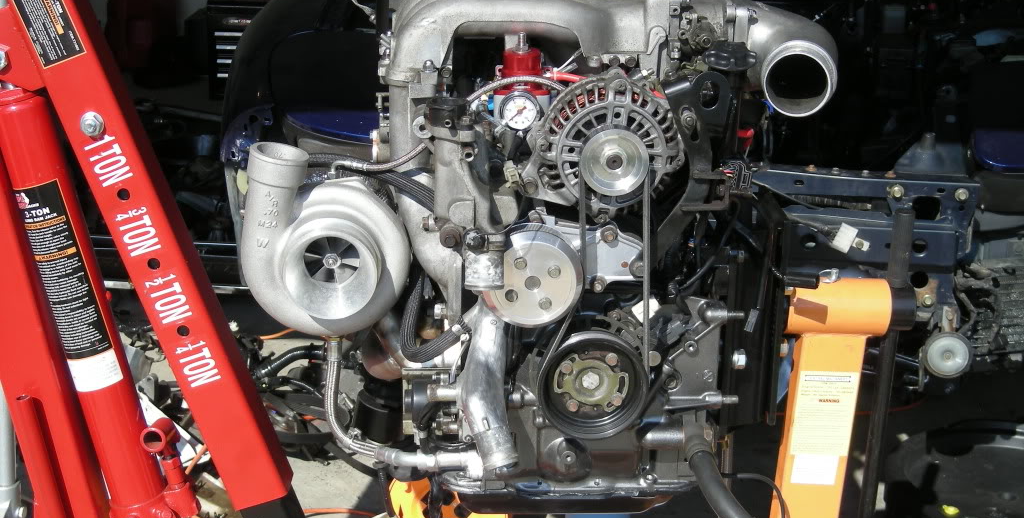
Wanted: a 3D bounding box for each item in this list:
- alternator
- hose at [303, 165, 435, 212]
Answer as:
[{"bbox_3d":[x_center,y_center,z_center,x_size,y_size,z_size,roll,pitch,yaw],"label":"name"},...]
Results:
[{"bbox_3d":[0.101,-0.127,1.990,0.165,0.145,0.165,0,14,1],"label":"alternator"},{"bbox_3d":[-0.162,-0.079,2.030,0.146,0.050,0.065,0,12,0],"label":"hose"}]

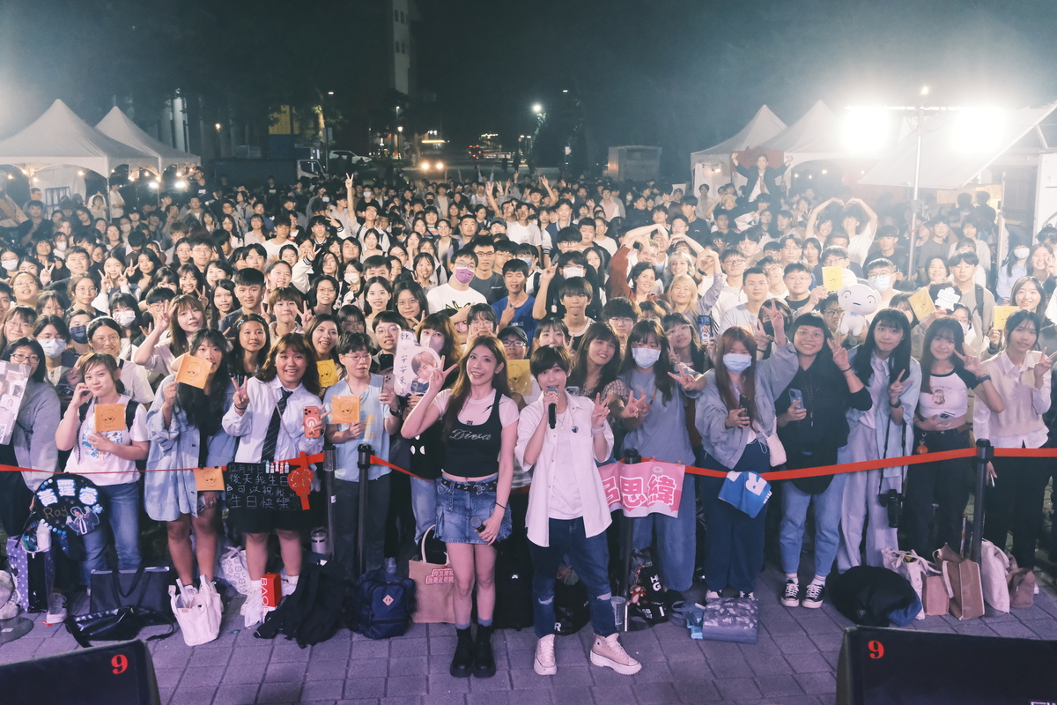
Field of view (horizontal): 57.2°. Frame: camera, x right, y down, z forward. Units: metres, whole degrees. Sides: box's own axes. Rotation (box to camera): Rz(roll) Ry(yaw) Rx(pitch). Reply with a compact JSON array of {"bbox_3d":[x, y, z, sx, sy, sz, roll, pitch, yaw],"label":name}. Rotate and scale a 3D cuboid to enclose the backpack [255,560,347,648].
[{"bbox_3d":[-1.235,1.292,5.214,0.480,0.400,0.340,-1,12,-5],"label":"backpack"}]

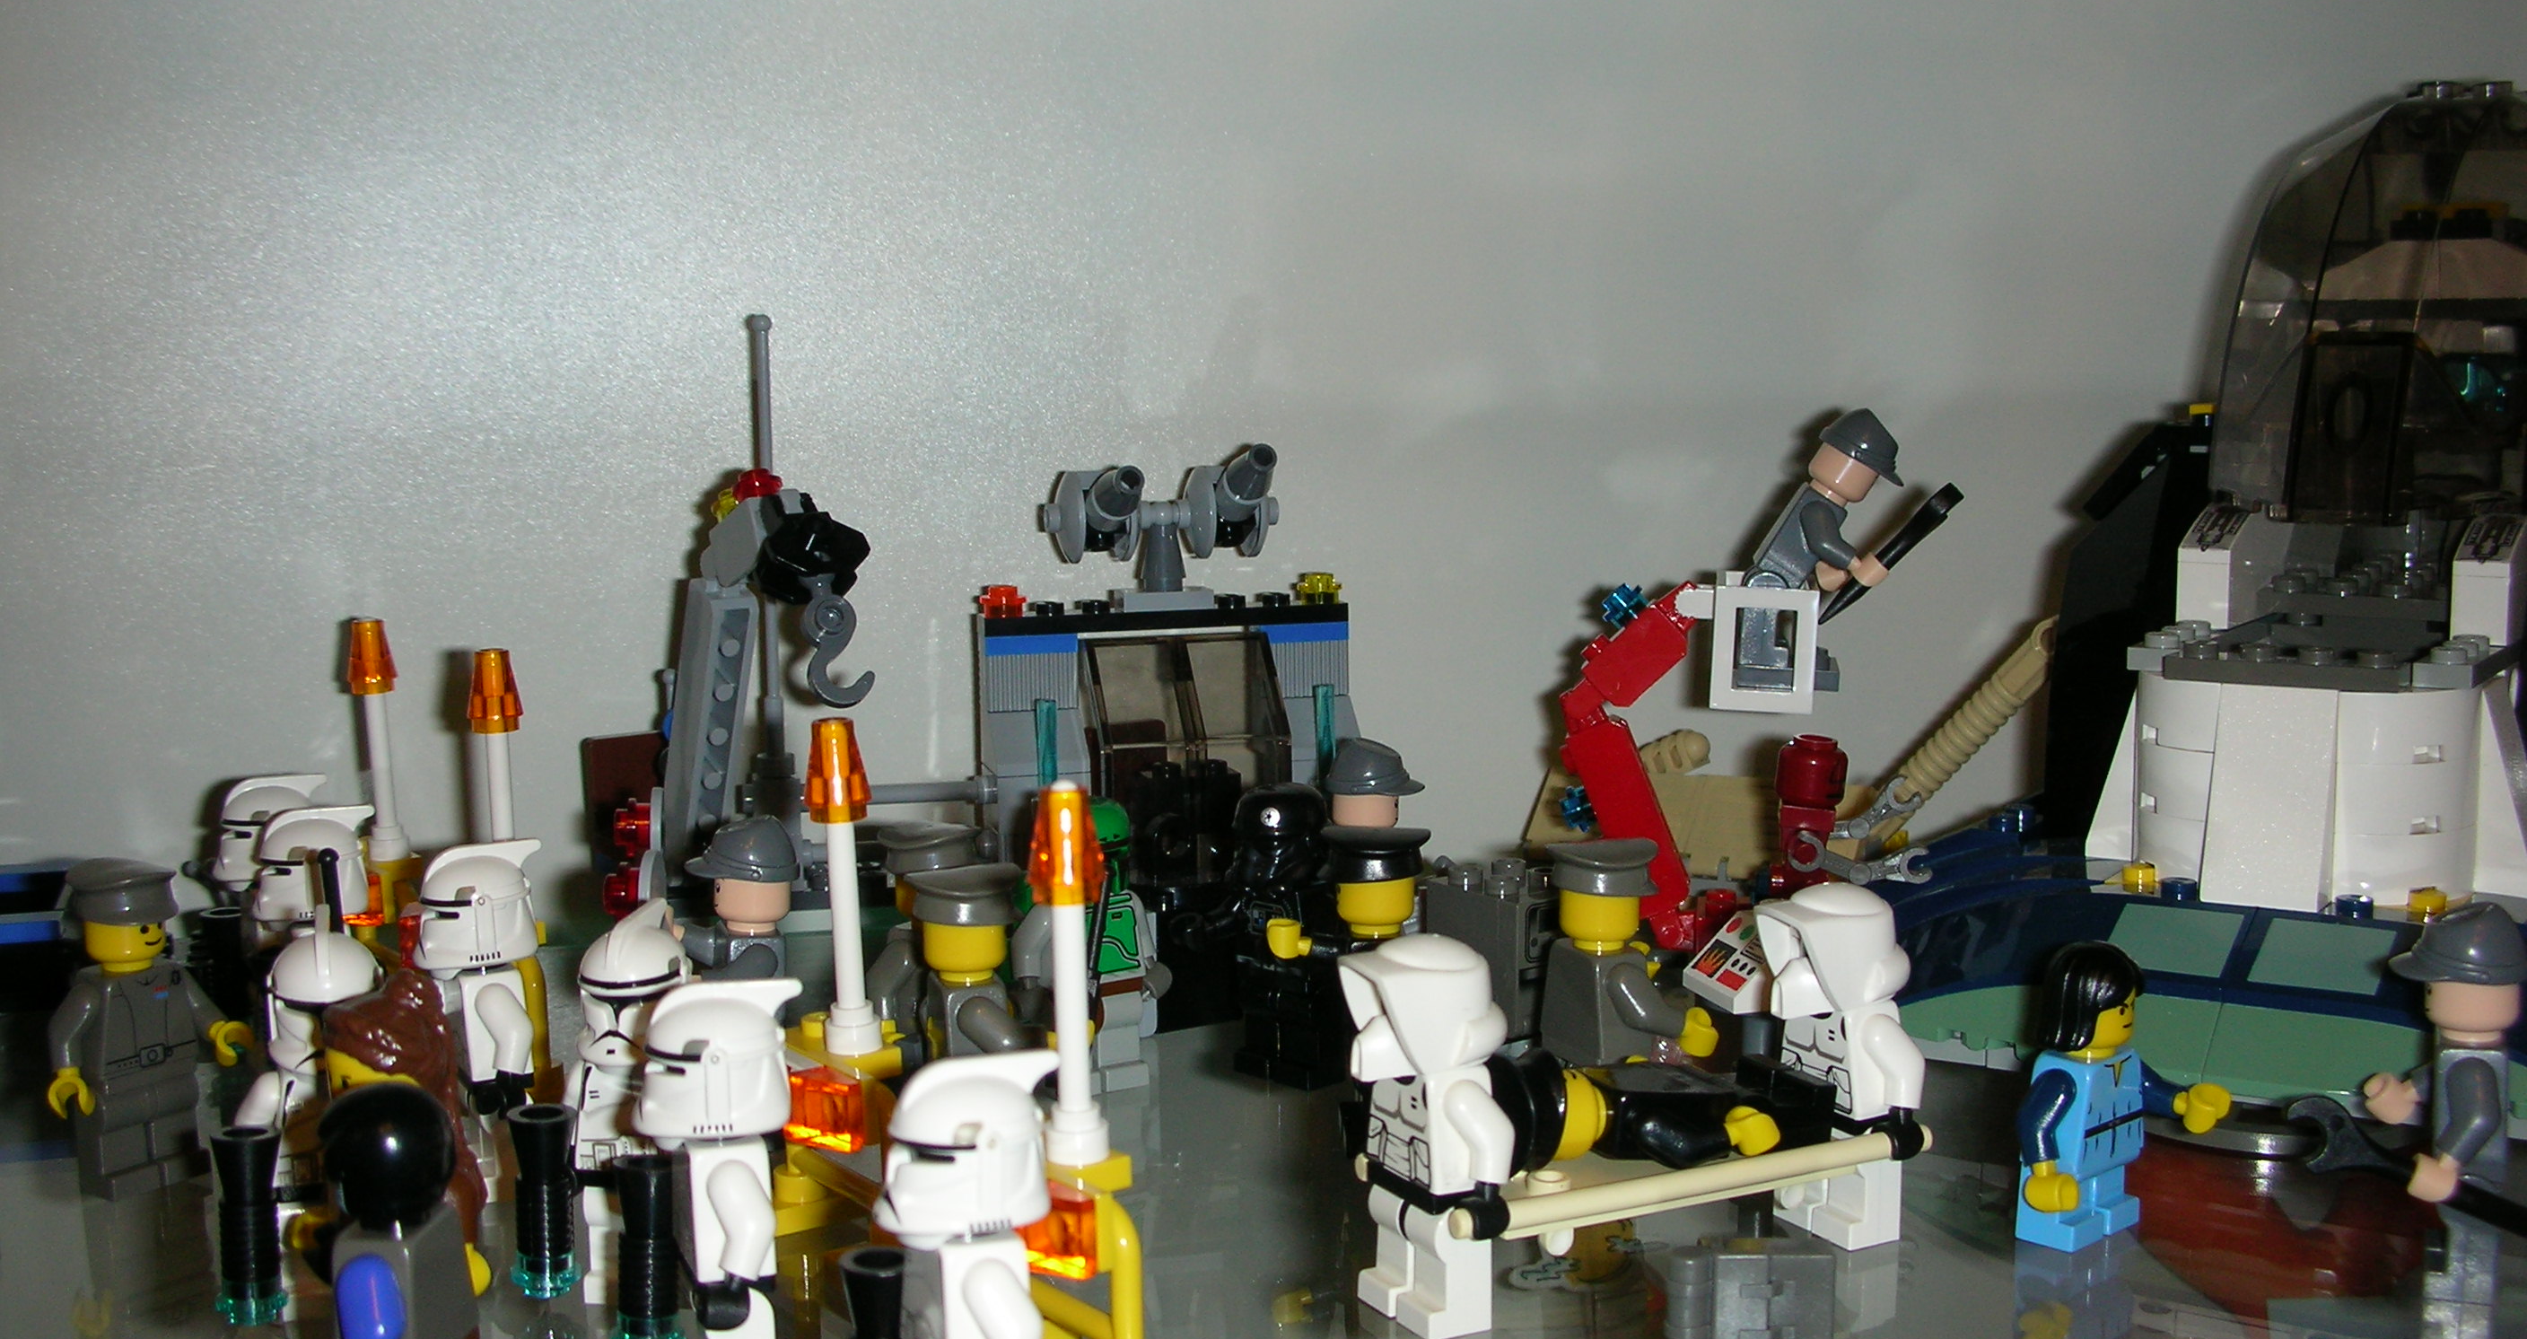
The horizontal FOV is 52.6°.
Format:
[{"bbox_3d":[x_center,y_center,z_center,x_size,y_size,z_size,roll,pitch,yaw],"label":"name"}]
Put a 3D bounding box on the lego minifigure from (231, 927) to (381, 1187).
[{"bbox_3d":[-0.106,0.052,0.291,0.024,0.044,0.018,-4,7,-27],"label":"lego minifigure"}]

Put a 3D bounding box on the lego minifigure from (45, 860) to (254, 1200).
[{"bbox_3d":[-0.149,0.047,0.339,0.020,0.044,0.024,3,7,29],"label":"lego minifigure"}]

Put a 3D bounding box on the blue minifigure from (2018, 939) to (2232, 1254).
[{"bbox_3d":[0.103,0.051,0.310,0.024,0.036,0.020,-7,9,-42],"label":"blue minifigure"}]

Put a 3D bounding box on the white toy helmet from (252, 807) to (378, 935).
[{"bbox_3d":[-0.133,0.027,0.359,0.018,0.017,0.013,-5,8,-28],"label":"white toy helmet"}]

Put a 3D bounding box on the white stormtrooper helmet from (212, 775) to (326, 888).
[{"bbox_3d":[-0.155,0.025,0.398,0.018,0.017,0.013,-4,8,-19],"label":"white stormtrooper helmet"}]

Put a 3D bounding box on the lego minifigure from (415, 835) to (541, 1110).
[{"bbox_3d":[-0.104,0.046,0.343,0.018,0.044,0.024,-4,7,-25],"label":"lego minifigure"}]

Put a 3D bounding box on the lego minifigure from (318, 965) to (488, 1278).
[{"bbox_3d":[-0.092,0.052,0.272,0.024,0.042,0.015,4,9,39],"label":"lego minifigure"}]

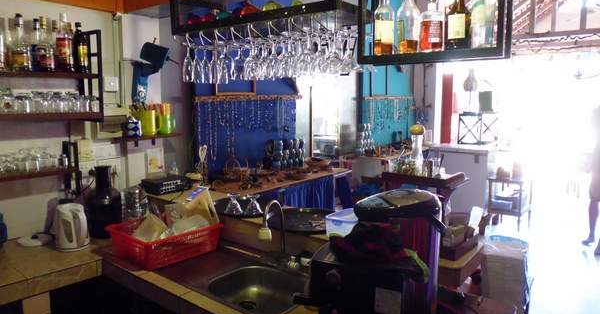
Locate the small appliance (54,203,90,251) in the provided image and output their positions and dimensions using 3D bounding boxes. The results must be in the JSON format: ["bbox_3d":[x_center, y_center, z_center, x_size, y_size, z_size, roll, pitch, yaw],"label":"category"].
[{"bbox_3d":[-1.155,0.341,2.109,0.190,0.230,0.155,4,8,23],"label":"small appliance"}]

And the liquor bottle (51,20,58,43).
[{"bbox_3d":[-1.318,-0.593,2.251,0.075,0.275,0.075,-3,8,-25],"label":"liquor bottle"}]

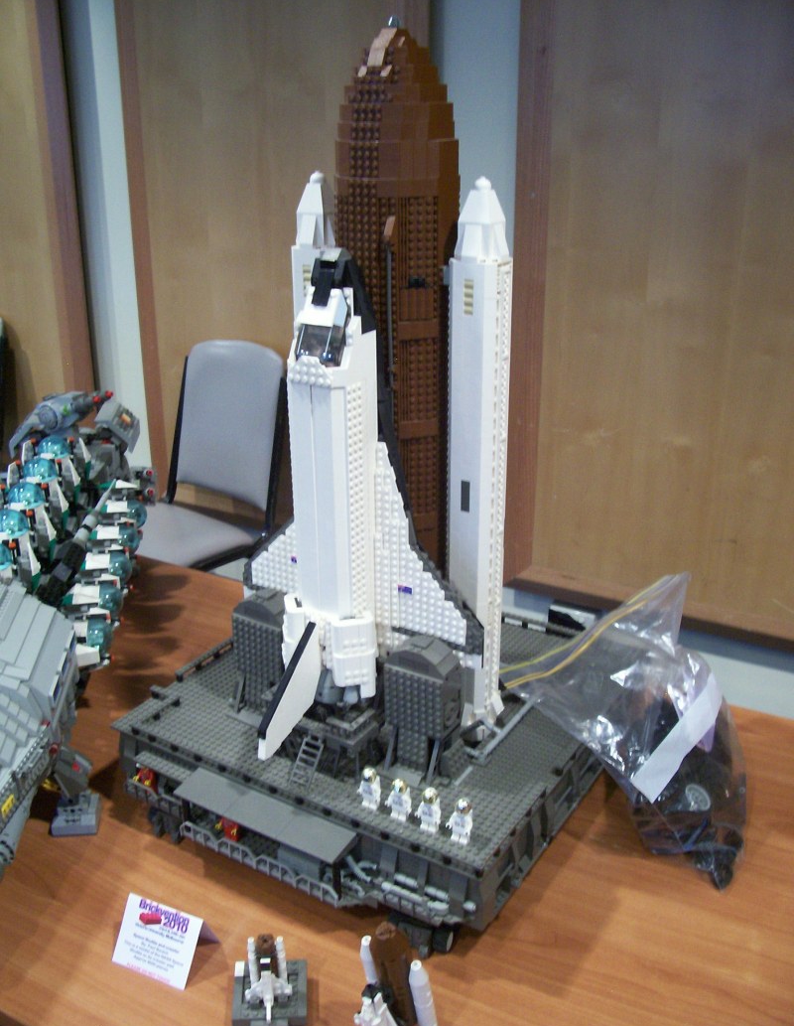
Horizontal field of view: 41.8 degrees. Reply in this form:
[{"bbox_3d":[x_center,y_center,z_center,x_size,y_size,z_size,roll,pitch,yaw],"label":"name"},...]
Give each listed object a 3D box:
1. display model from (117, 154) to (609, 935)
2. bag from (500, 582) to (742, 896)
[{"bbox_3d":[-0.004,-0.040,1.057,0.452,0.768,0.490,13,26,29],"label":"display model"},{"bbox_3d":[0.268,0.210,1.136,0.285,0.240,0.205,17,29,37],"label":"bag"}]

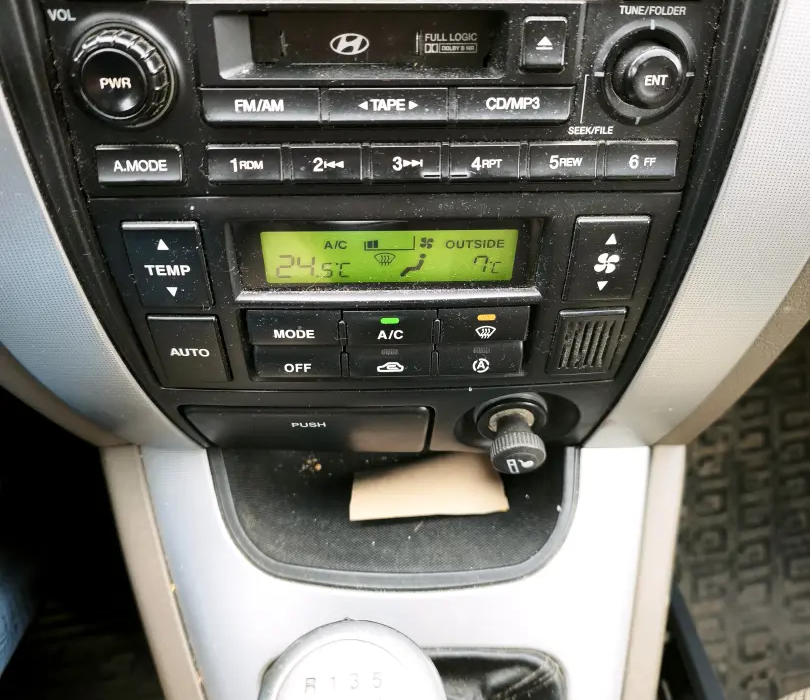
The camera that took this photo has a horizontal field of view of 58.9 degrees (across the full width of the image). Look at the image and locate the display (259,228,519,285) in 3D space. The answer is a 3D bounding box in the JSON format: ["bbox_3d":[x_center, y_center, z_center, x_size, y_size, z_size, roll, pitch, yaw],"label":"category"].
[{"bbox_3d":[-0.005,-0.034,0.247,0.087,0.021,0.008,-1,37,-2],"label":"display"}]

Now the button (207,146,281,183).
[{"bbox_3d":[-0.050,-0.059,0.223,0.022,0.011,0.008,-1,32,-2],"label":"button"}]

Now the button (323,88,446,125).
[{"bbox_3d":[-0.006,-0.074,0.214,0.036,0.011,0.008,-1,31,-2],"label":"button"}]

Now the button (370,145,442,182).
[{"bbox_3d":[0.000,-0.059,0.223,0.022,0.011,0.008,-1,32,-2],"label":"button"}]

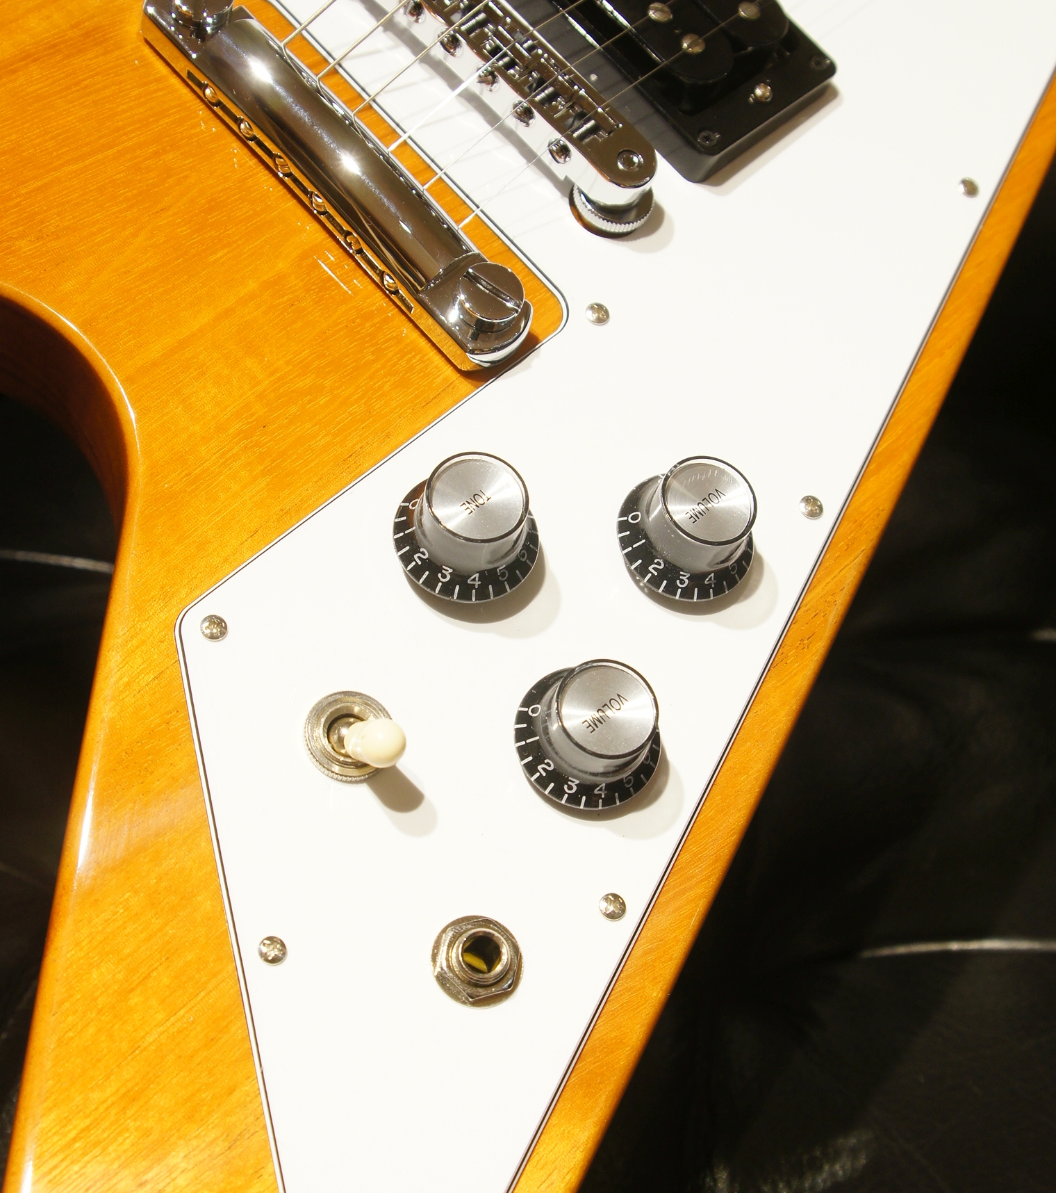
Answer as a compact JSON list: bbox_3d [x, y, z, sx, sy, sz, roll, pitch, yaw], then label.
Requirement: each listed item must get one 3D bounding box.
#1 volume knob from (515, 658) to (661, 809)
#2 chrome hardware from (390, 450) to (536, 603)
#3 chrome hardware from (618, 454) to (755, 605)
[{"bbox_3d":[0.012,0.021,0.336,0.026,0.015,0.026,6,64,-12],"label":"volume knob"},{"bbox_3d":[-0.009,-0.014,0.347,0.026,0.015,0.026,6,64,-12],"label":"chrome hardware"},{"bbox_3d":[0.031,-0.014,0.358,0.026,0.015,0.026,6,64,-12],"label":"chrome hardware"}]

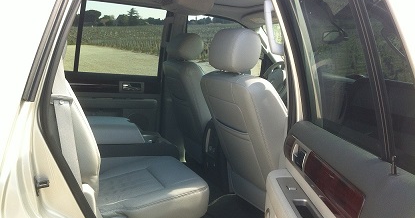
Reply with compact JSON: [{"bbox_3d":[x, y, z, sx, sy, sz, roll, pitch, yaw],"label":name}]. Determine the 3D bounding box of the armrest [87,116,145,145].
[{"bbox_3d":[-0.591,0.118,2.382,0.400,0.100,0.280,1,11,-30],"label":"armrest"}]

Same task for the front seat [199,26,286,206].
[{"bbox_3d":[0.404,0.134,2.476,0.830,1.100,0.550,1,11,-30],"label":"front seat"}]

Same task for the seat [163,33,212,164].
[{"bbox_3d":[0.072,-0.008,3.199,0.830,1.070,0.550,1,11,-30],"label":"seat"}]

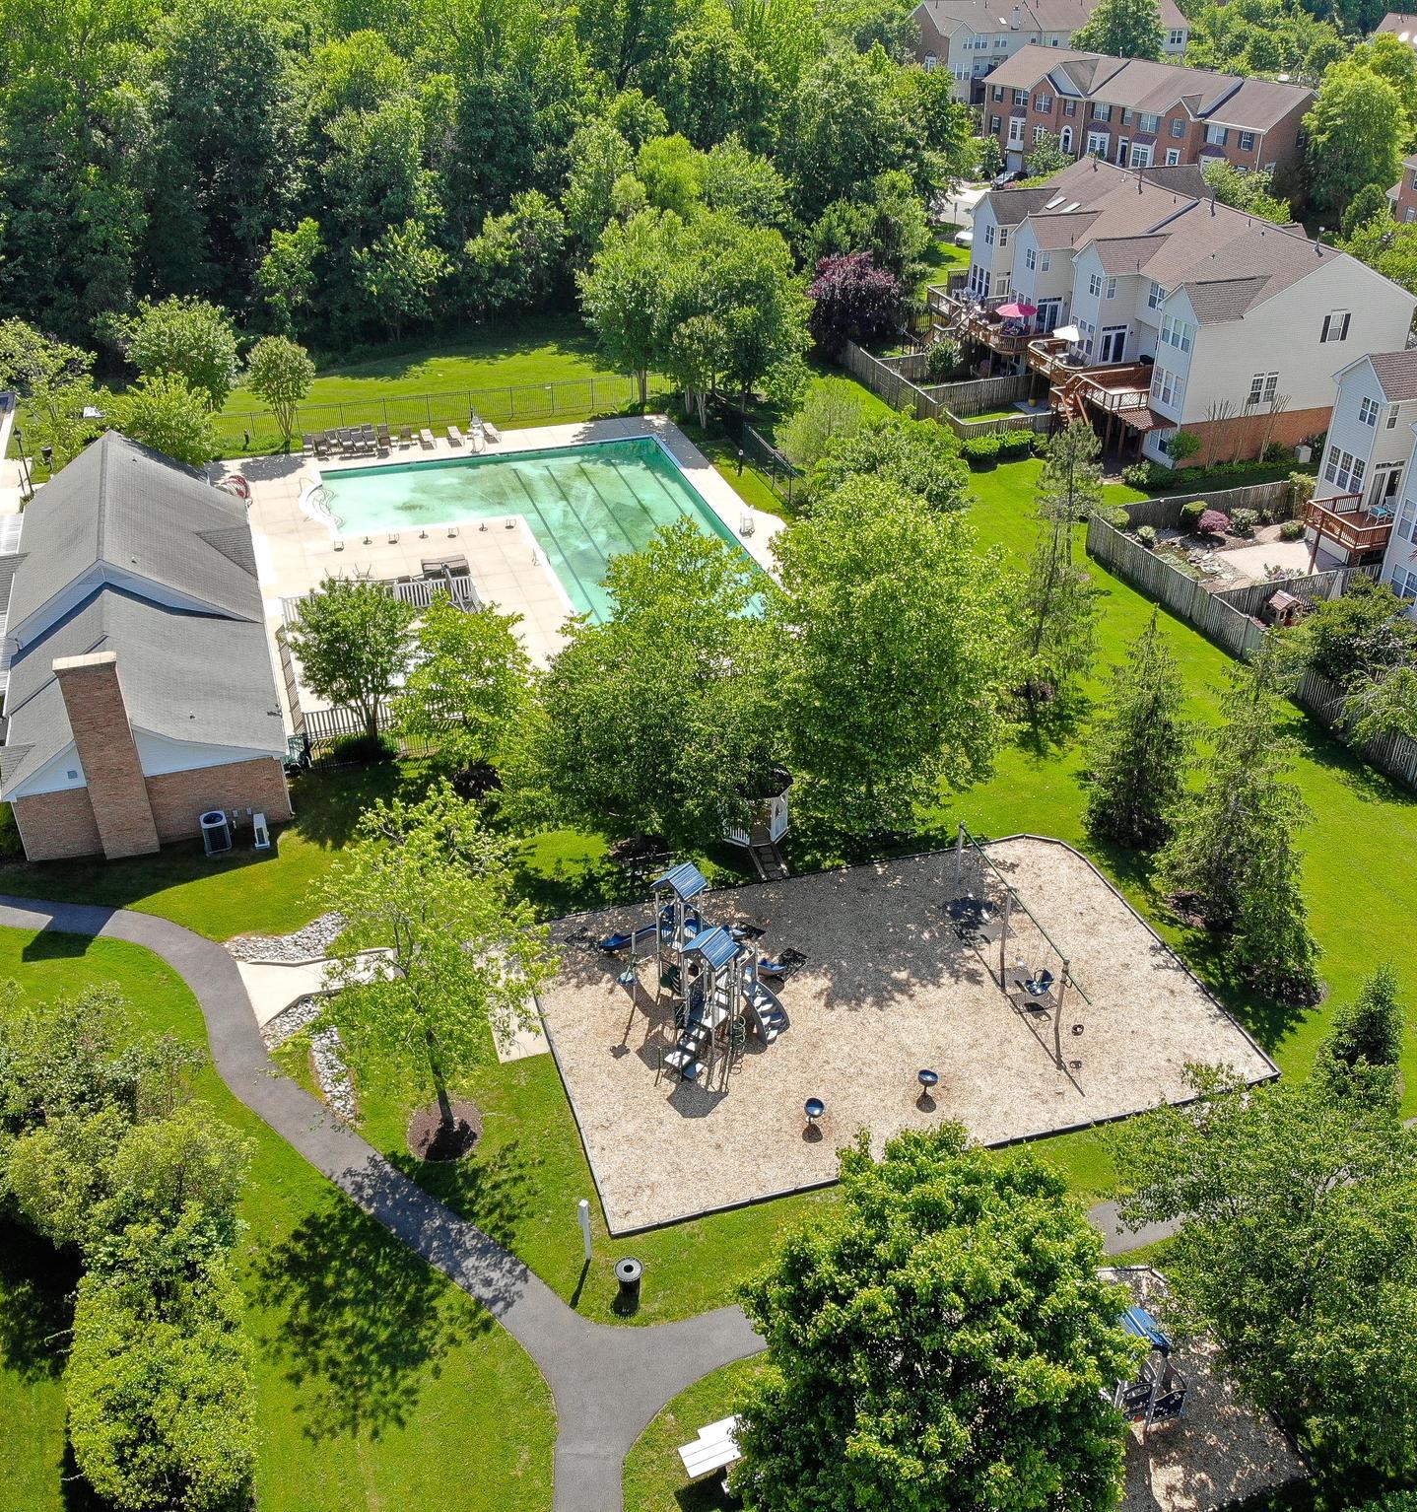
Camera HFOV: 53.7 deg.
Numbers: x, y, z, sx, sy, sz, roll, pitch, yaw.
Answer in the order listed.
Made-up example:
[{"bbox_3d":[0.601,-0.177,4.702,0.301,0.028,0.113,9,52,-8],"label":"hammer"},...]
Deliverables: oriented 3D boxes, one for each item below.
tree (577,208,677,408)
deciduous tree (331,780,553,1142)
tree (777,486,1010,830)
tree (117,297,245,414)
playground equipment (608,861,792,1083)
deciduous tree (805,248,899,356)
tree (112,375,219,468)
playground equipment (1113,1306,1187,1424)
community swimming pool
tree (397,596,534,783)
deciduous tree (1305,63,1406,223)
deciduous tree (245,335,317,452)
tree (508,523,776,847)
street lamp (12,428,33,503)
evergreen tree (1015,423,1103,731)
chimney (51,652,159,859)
[{"bbox_3d":[-5.027,-27.867,87.472,6.260,12.060,6.260,-1,29,0],"label":"tree"},{"bbox_3d":[-6.077,5.021,32.629,5.220,9.600,5.220,-1,29,0],"label":"deciduous tree"},{"bbox_3d":[5.591,-2.660,43.316,7.230,12.190,7.230,-1,29,0],"label":"tree"},{"bbox_3d":[-32.913,-24.988,87.278,7.558,7.093,7.558,0,32,0],"label":"tree"},{"bbox_3d":[-0.104,5.822,40.983,5.000,4.000,5.500,-9,33,-14],"label":"playground equipment"},{"bbox_3d":[10.212,-31.969,99.140,6.670,7.330,6.670,-1,29,0],"label":"deciduous tree"},{"bbox_3d":[-30.187,-18.353,77.955,5.580,5.580,5.580,-1,29,0],"label":"tree"},{"bbox_3d":[9.347,13.258,30.062,2.500,3.000,2.300,-14,34,-21],"label":"playground equipment"},{"bbox_3d":[-9.432,-11.097,70.805,20.700,1.200,26.000,-9,30,-14],"label":"community swimming pool"},{"bbox_3d":[-8.735,-2.178,50.611,4.847,7.331,4.847,0,32,0],"label":"tree"},{"bbox_3d":[63.152,-59.715,136.955,8.587,14.409,8.587,0,32,0],"label":"deciduous tree"},{"bbox_3d":[-24.802,-21.029,81.405,4.083,6.650,4.083,0,32,0],"label":"deciduous tree"},{"bbox_3d":[-1.981,-1.782,43.264,8.200,10.960,8.200,-1,29,0],"label":"tree"},{"bbox_3d":[-36.670,-15.567,74.865,0.450,3.950,0.450,-11,31,-17],"label":"street lamp"},{"bbox_3d":[13.176,-6.503,53.309,3.300,12.300,3.300,0,32,0],"label":"evergreen tree"},{"bbox_3d":[-19.976,0.112,46.677,1.850,7.500,0.750,-10,33,-15],"label":"chimney"}]

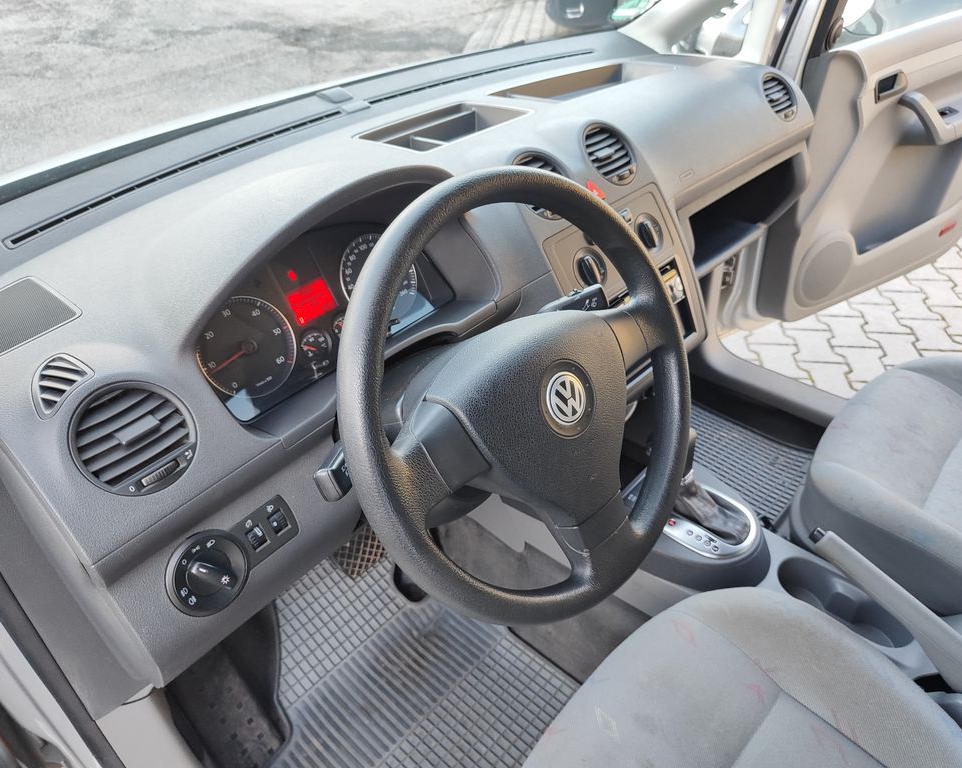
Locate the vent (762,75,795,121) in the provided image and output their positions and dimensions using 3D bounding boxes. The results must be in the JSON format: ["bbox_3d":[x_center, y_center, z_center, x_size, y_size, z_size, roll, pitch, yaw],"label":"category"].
[{"bbox_3d":[0.549,-0.530,1.269,0.095,0.095,0.030,-34,6,-32],"label":"vent"}]

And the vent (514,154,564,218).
[{"bbox_3d":[0.074,-0.245,0.858,0.094,0.030,0.094,-34,92,-34],"label":"vent"}]

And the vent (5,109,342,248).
[{"bbox_3d":[-0.392,-0.313,0.963,0.042,0.020,0.560,22,45,27],"label":"vent"}]

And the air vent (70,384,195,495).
[{"bbox_3d":[-0.292,0.047,0.573,0.095,0.095,0.030,-35,6,-37],"label":"air vent"}]

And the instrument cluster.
[{"bbox_3d":[-0.173,-0.095,0.781,0.320,0.152,0.050,-34,21,-34],"label":"instrument cluster"}]

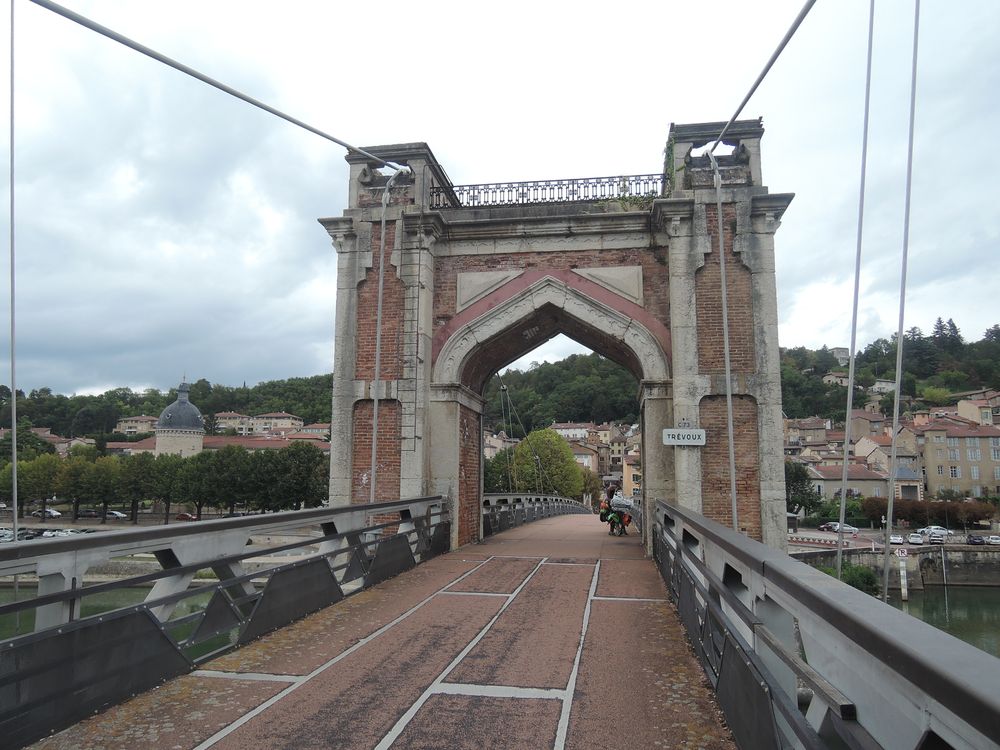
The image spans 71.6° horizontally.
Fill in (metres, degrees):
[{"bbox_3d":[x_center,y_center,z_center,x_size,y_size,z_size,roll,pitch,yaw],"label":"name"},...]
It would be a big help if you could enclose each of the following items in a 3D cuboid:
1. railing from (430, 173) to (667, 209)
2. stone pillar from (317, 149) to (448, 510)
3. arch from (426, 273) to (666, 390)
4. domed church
[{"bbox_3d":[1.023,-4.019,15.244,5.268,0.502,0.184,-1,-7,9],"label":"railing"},{"bbox_3d":[-2.293,-0.404,16.400,2.726,8.733,3.997,-1,-7,9],"label":"stone pillar"},{"bbox_3d":[1.208,-0.811,15.868,5.022,2.511,2.562,-1,-7,9],"label":"arch"},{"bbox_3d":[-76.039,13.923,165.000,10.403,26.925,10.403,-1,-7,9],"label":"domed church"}]

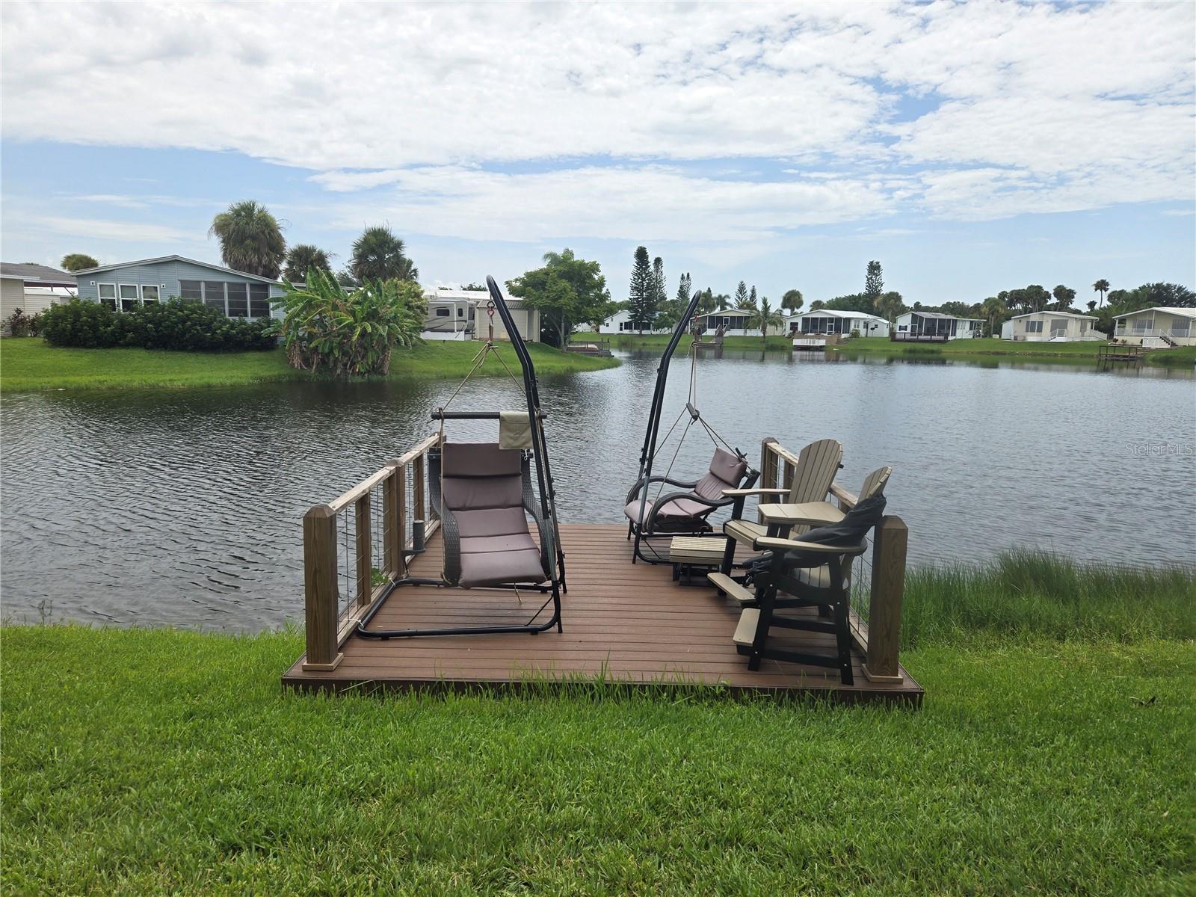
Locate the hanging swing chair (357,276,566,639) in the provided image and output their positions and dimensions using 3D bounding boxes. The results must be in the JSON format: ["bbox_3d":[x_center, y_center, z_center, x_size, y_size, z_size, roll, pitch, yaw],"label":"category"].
[{"bbox_3d":[-0.894,0.010,5.484,1.400,2.340,1.130,1,9,-4],"label":"hanging swing chair"}]

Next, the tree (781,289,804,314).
[{"bbox_3d":[32.360,-22.582,132.000,3.700,7.600,3.700,1,9,0],"label":"tree"}]

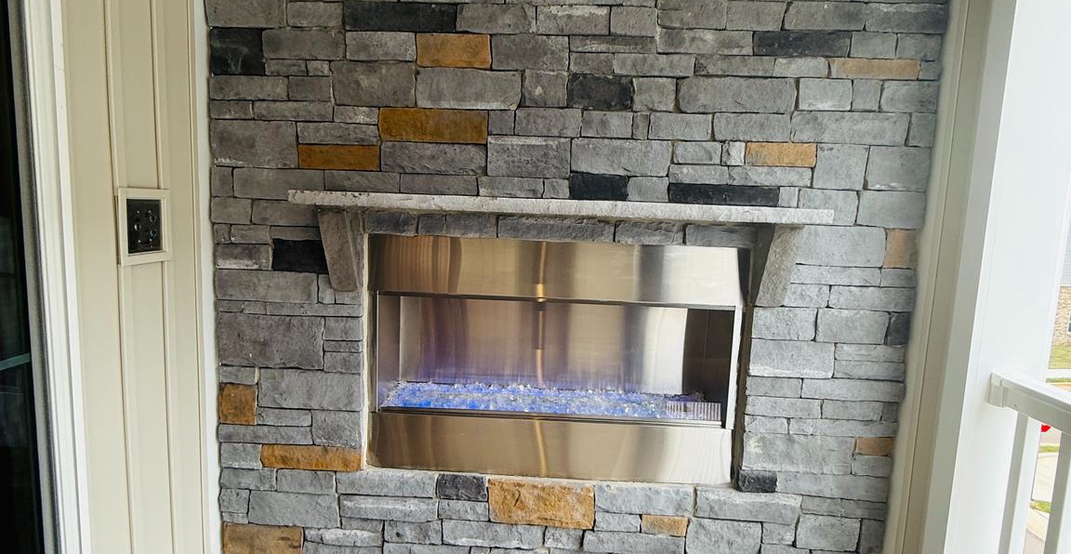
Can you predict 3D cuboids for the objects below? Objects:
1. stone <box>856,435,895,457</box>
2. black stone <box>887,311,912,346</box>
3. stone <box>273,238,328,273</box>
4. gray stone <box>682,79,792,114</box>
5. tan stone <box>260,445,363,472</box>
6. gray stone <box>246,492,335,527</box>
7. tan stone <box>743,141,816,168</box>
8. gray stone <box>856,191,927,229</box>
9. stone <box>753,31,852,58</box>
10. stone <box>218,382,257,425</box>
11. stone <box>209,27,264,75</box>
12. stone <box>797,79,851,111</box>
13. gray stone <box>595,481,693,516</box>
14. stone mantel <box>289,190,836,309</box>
[{"bbox_3d":[1.135,0.564,1.957,0.128,0.069,0.060,2,7,2],"label":"stone"},{"bbox_3d":[1.173,0.162,1.886,0.069,0.111,0.060,2,7,2],"label":"black stone"},{"bbox_3d":[-0.750,-0.070,1.914,0.214,0.107,0.070,2,7,2],"label":"stone"},{"bbox_3d":[0.617,-0.559,1.791,0.355,0.102,0.055,2,7,2],"label":"gray stone"},{"bbox_3d":[-0.770,0.620,2.015,0.353,0.078,0.060,2,6,2],"label":"tan stone"},{"bbox_3d":[-0.827,0.792,2.003,0.306,0.118,0.055,2,7,2],"label":"gray stone"},{"bbox_3d":[0.776,-0.389,1.854,0.220,0.076,0.060,2,6,2],"label":"tan stone"},{"bbox_3d":[1.104,-0.212,1.820,0.203,0.112,0.070,2,7,2],"label":"gray stone"},{"bbox_3d":[0.806,-0.706,1.767,0.287,0.070,0.055,2,7,2],"label":"stone"},{"bbox_3d":[-0.997,0.426,1.963,0.126,0.135,0.055,2,7,2],"label":"stone"},{"bbox_3d":[-0.948,-0.720,1.858,0.173,0.145,0.060,2,7,2],"label":"stone"},{"bbox_3d":[0.883,-0.557,1.789,0.160,0.095,0.070,2,7,2],"label":"stone"},{"bbox_3d":[0.367,0.750,1.991,0.322,0.106,0.060,2,6,2],"label":"gray stone"},{"bbox_3d":[0.064,-0.081,1.773,1.564,0.306,0.200,2,7,2],"label":"stone mantel"}]

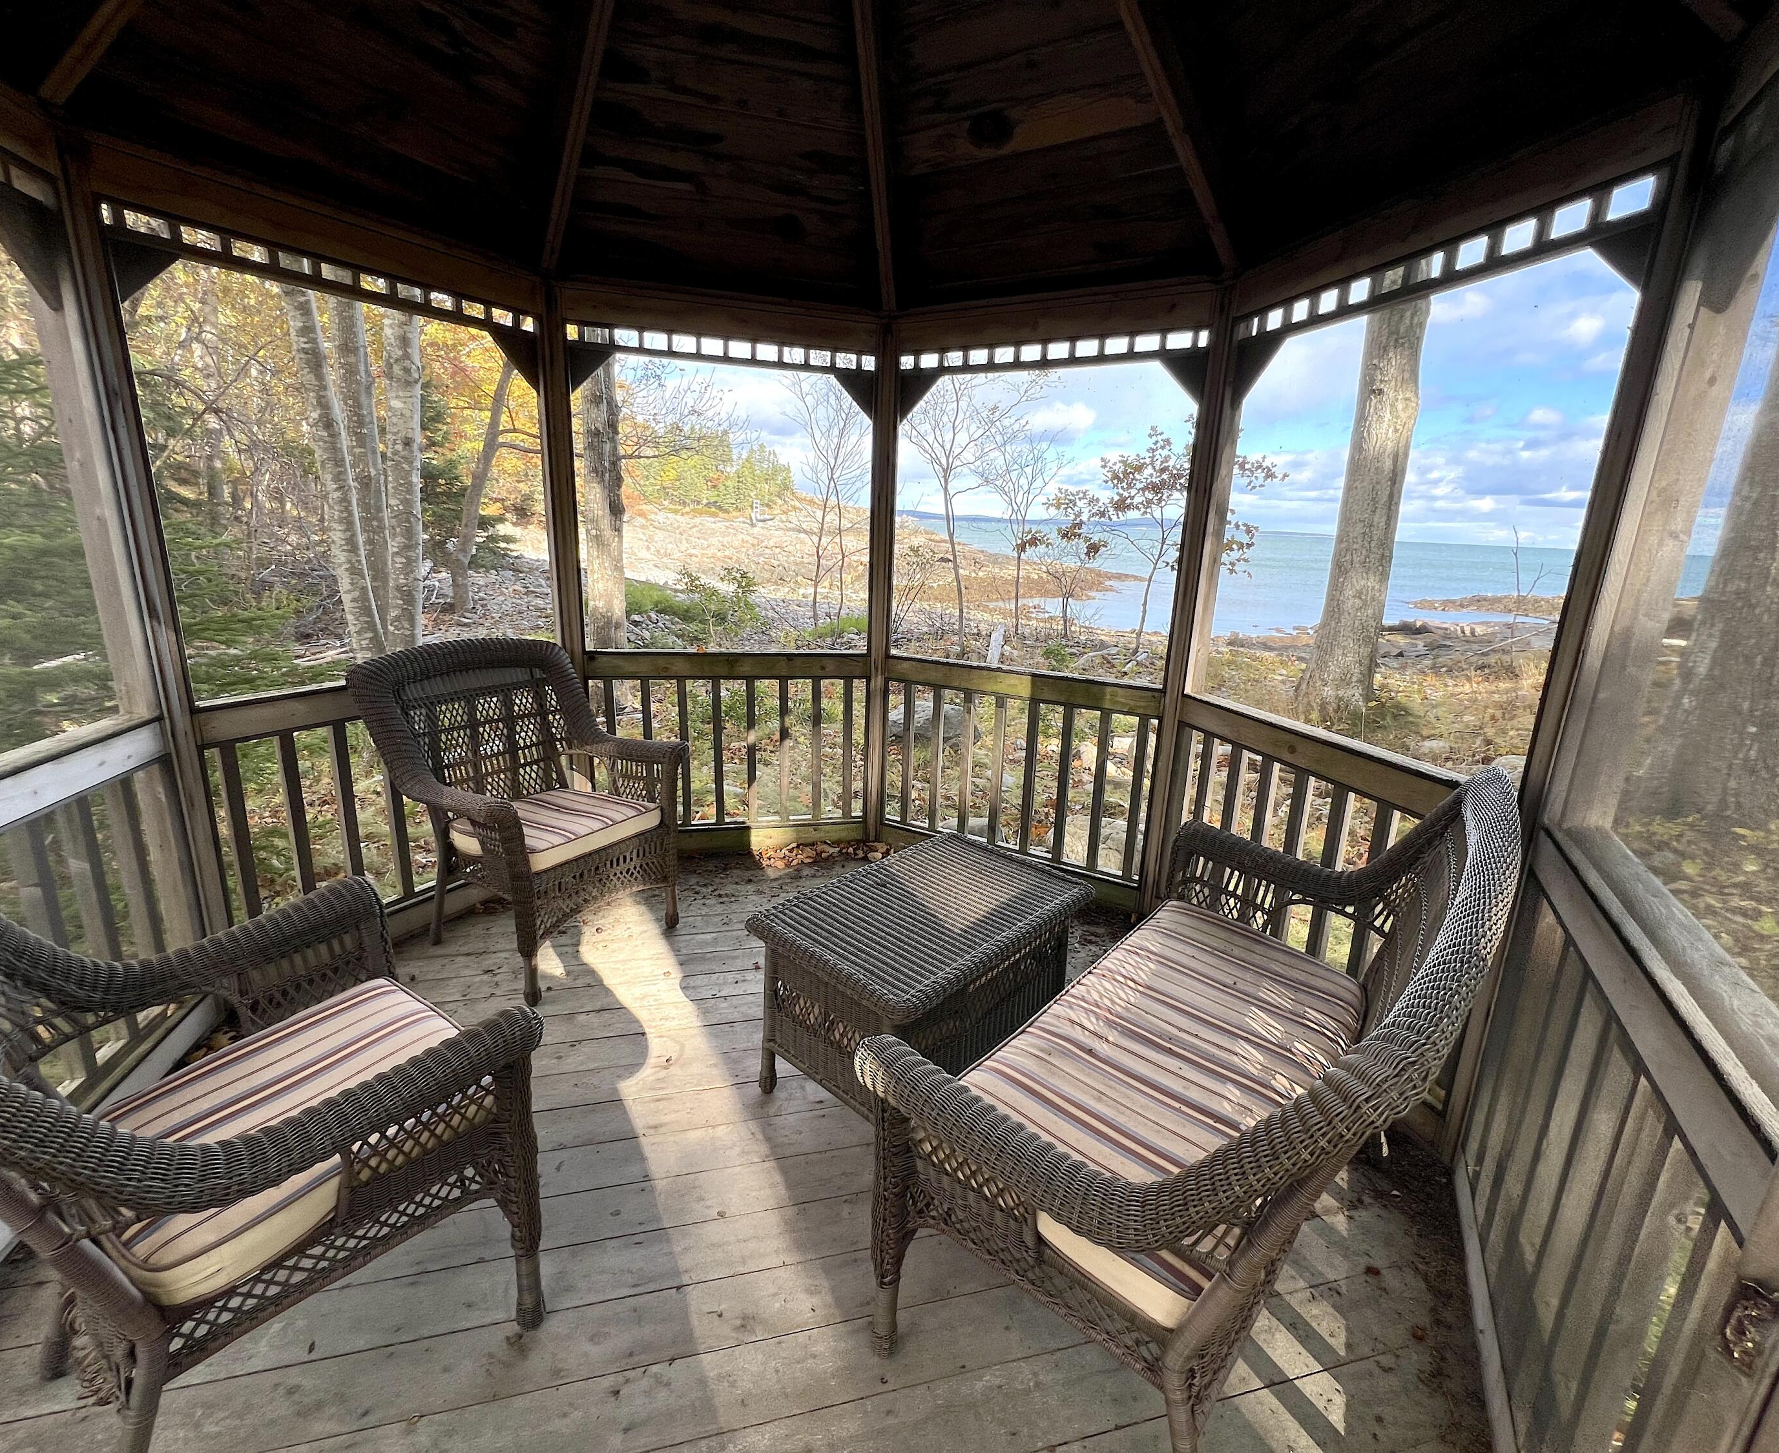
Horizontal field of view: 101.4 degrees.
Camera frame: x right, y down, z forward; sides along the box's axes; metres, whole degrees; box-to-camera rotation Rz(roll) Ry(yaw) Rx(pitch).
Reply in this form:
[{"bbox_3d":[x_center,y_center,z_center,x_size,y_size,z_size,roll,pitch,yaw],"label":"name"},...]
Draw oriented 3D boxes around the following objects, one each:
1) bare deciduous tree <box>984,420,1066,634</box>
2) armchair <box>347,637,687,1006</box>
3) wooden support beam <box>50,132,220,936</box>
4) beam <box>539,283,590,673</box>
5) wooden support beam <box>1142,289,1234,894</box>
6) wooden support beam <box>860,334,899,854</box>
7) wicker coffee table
[{"bbox_3d":[2.471,-3.586,13.307,1.500,3.759,1.500,5,15,9],"label":"bare deciduous tree"},{"bbox_3d":[-1.227,0.270,2.571,0.750,1.030,0.780,11,17,31],"label":"armchair"},{"bbox_3d":[-1.990,-0.280,1.981,0.105,2.340,0.105,4,15,7],"label":"wooden support beam"},{"bbox_3d":[-1.354,-0.543,3.073,0.105,2.340,0.105,-9,18,-36],"label":"beam"},{"bbox_3d":[1.116,-0.375,2.772,0.105,2.340,0.105,-9,18,-36],"label":"wooden support beam"},{"bbox_3d":[-0.047,-0.586,3.418,0.105,2.340,0.105,4,15,7],"label":"wooden support beam"},{"bbox_3d":[0.109,0.730,2.049,0.550,0.500,0.870,15,19,41],"label":"wicker coffee table"}]

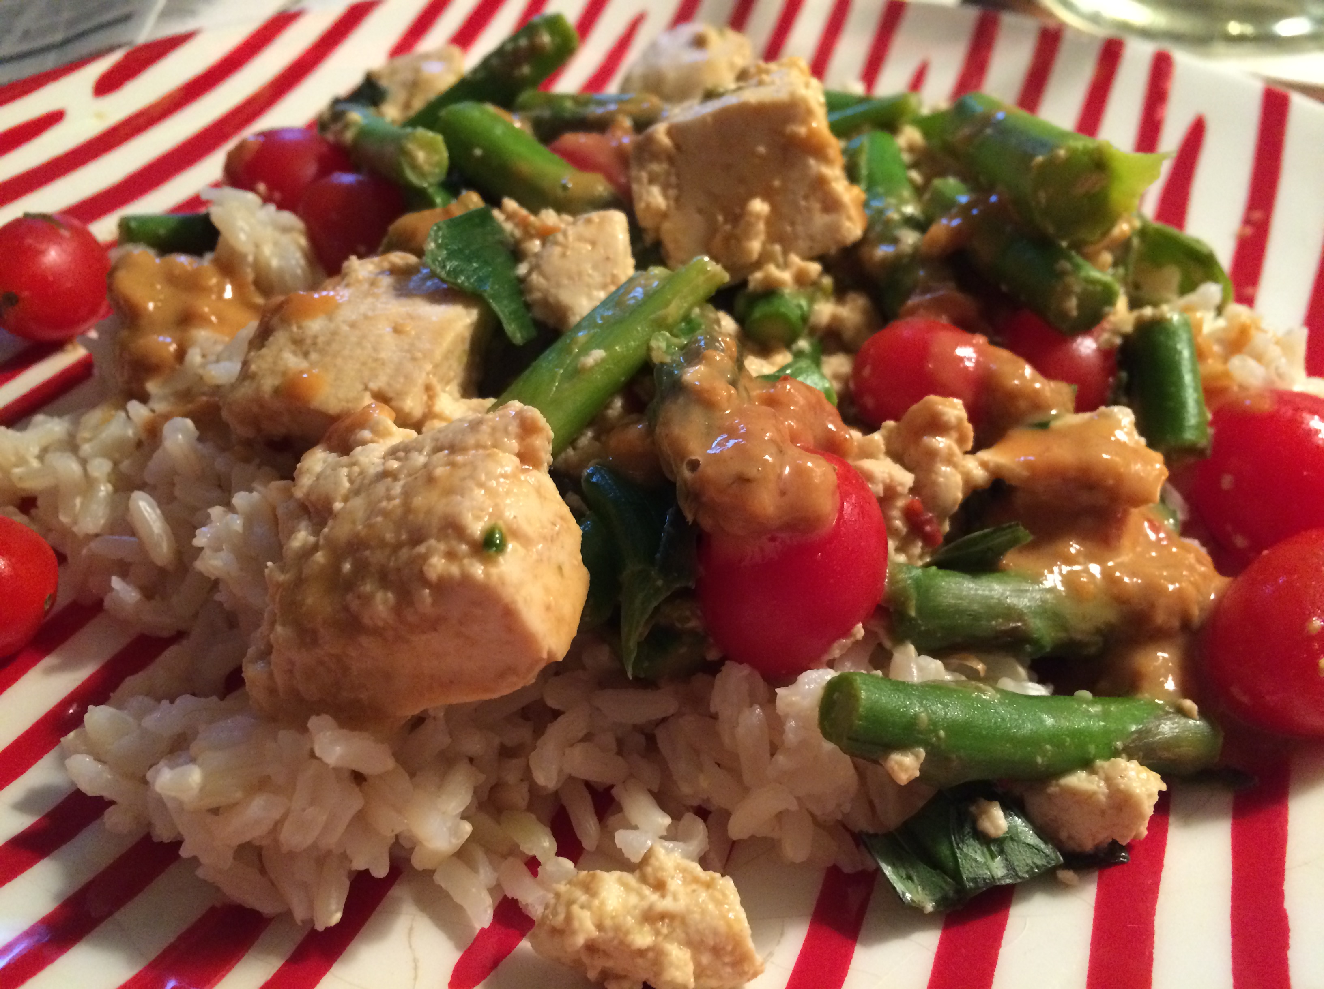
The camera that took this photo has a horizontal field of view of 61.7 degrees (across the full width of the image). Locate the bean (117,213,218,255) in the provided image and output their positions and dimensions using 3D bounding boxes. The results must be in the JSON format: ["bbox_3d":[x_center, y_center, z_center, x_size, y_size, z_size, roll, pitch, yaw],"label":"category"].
[{"bbox_3d":[-0.101,-0.055,0.233,0.025,0.009,0.009,0,36,-5],"label":"bean"}]

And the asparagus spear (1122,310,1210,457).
[{"bbox_3d":[0.072,-0.016,0.158,0.010,0.010,0.026,5,54,7],"label":"asparagus spear"}]

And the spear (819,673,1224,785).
[{"bbox_3d":[0.041,0.025,0.119,0.047,0.010,0.010,8,34,-15],"label":"spear"}]

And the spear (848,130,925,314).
[{"bbox_3d":[0.053,-0.064,0.262,0.014,0.014,0.050,2,54,-1],"label":"spear"}]

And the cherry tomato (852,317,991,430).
[{"bbox_3d":[0.041,-0.019,0.180,0.021,0.020,0.021,0,36,0],"label":"cherry tomato"}]

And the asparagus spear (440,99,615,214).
[{"bbox_3d":[-0.034,-0.084,0.275,0.051,0.013,0.013,25,43,24],"label":"asparagus spear"}]

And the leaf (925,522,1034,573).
[{"bbox_3d":[0.049,0.009,0.173,0.018,0.009,0.006,-18,18,0],"label":"leaf"}]

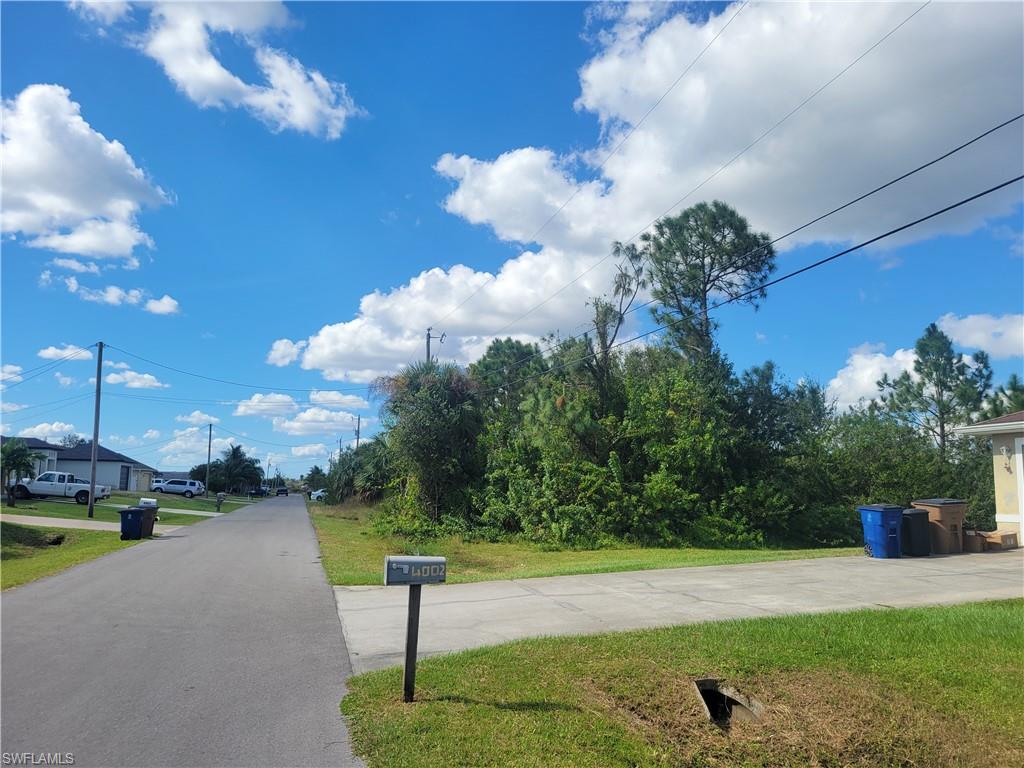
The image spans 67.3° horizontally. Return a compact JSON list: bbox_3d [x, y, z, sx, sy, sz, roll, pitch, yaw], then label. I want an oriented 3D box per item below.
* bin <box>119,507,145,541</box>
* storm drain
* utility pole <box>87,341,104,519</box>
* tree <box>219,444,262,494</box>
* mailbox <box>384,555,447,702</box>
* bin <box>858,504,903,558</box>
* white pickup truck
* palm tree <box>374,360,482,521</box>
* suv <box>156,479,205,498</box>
[{"bbox_3d":[-13.002,4.761,26.300,0.730,1.060,0.620,2,-8,-15],"label":"bin"},{"bbox_3d":[2.072,3.051,7.400,0.550,0.350,0.500,2,-8,-15],"label":"storm drain"},{"bbox_3d":[-19.212,2.051,35.500,0.300,8.200,0.300,2,-8,-15],"label":"utility pole"},{"bbox_3d":[-37.135,11.987,106.000,5.700,7.100,5.700,2,-8,-15],"label":"tree"},{"bbox_3d":[-0.825,2.073,6.600,0.520,1.230,0.190,2,-8,-15],"label":"mailbox"},{"bbox_3d":[7.844,3.128,16.400,0.620,1.060,0.730,2,-8,-15],"label":"bin"},{"bbox_3d":[-25.764,5.958,44.000,5.100,1.720,1.780,2,-8,-15],"label":"white pickup truck"},{"bbox_3d":[-3.341,2.556,30.000,4.000,6.600,4.000,2,-8,-15],"label":"palm tree"},{"bbox_3d":[-34.579,10.847,80.000,4.800,1.800,1.950,2,-8,-15],"label":"suv"}]

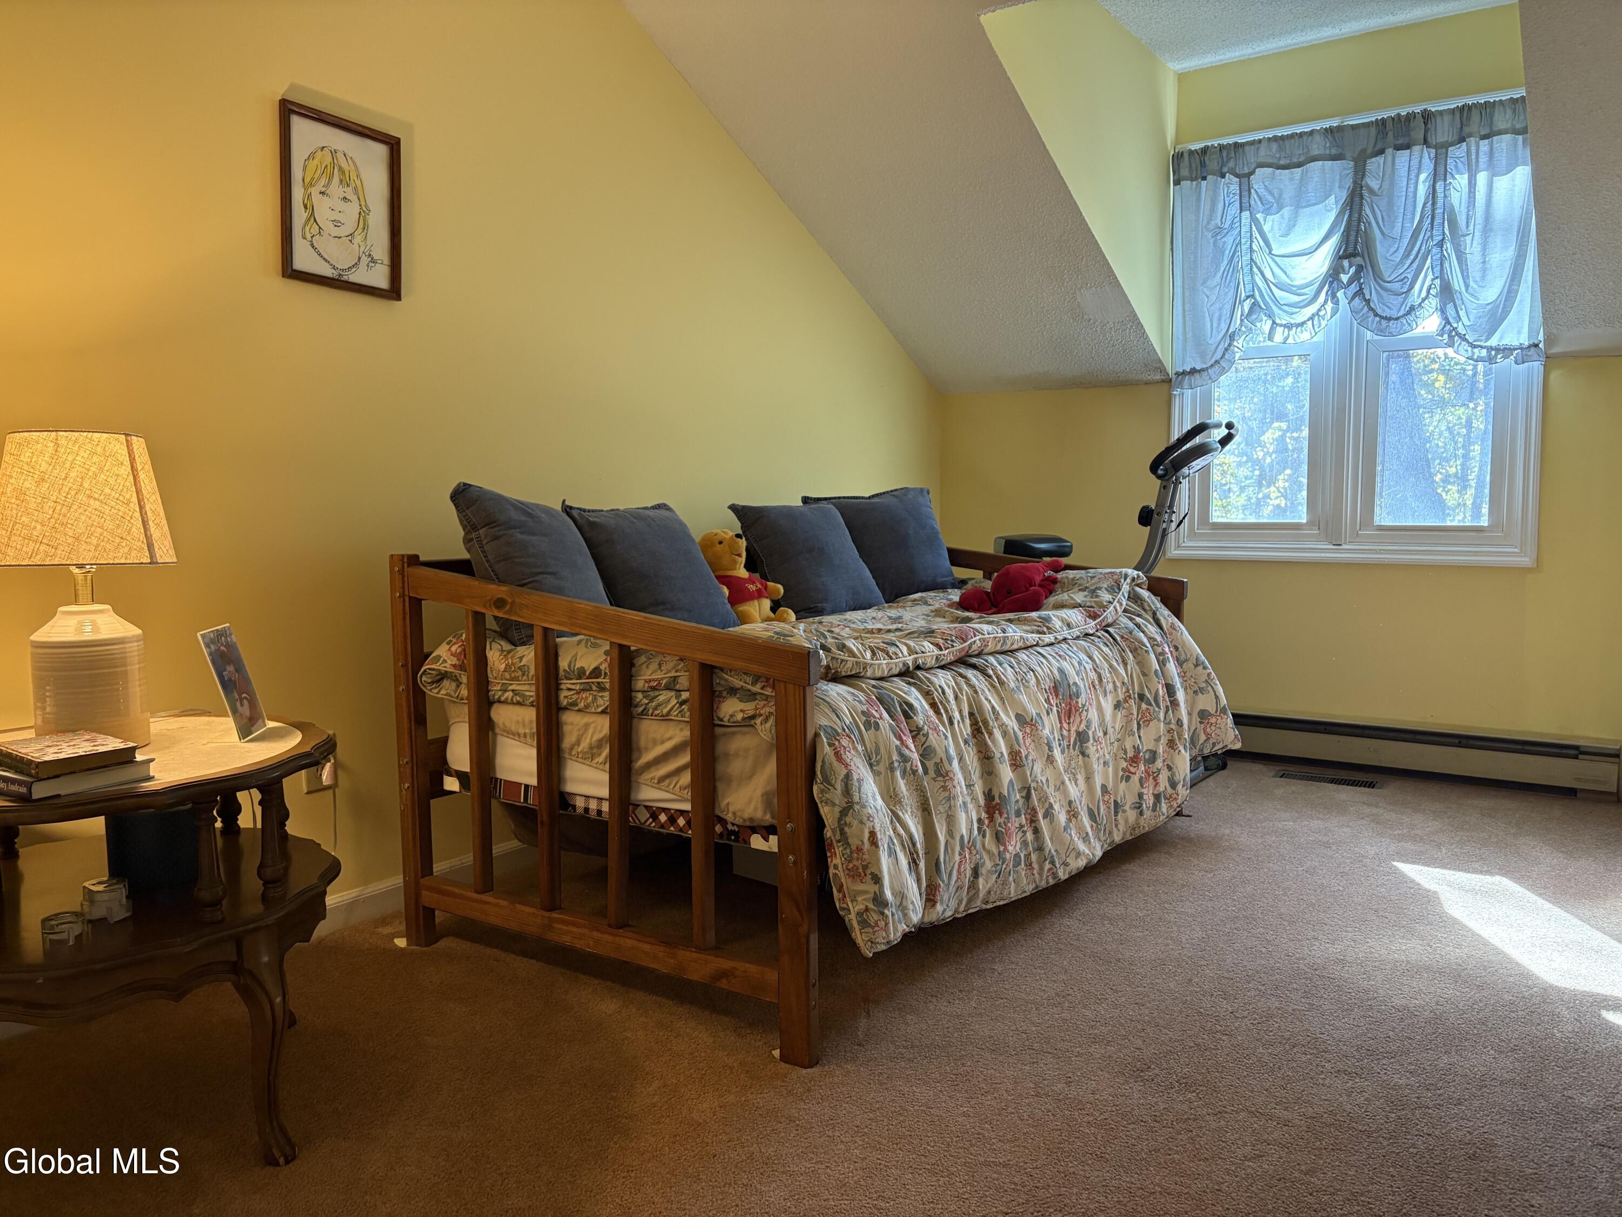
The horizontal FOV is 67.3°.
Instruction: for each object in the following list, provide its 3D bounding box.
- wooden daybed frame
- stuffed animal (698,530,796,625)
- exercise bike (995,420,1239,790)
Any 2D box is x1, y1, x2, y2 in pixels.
[{"bbox_3d":[0.120,0.245,3.035,1.030,0.816,1.945,3,6,34],"label":"wooden daybed frame"},{"bbox_3d":[-0.167,-0.087,3.149,0.200,0.240,0.190,-11,-2,31],"label":"stuffed animal"},{"bbox_3d":[1.029,-0.030,4.286,0.870,1.190,0.460,3,6,33],"label":"exercise bike"}]

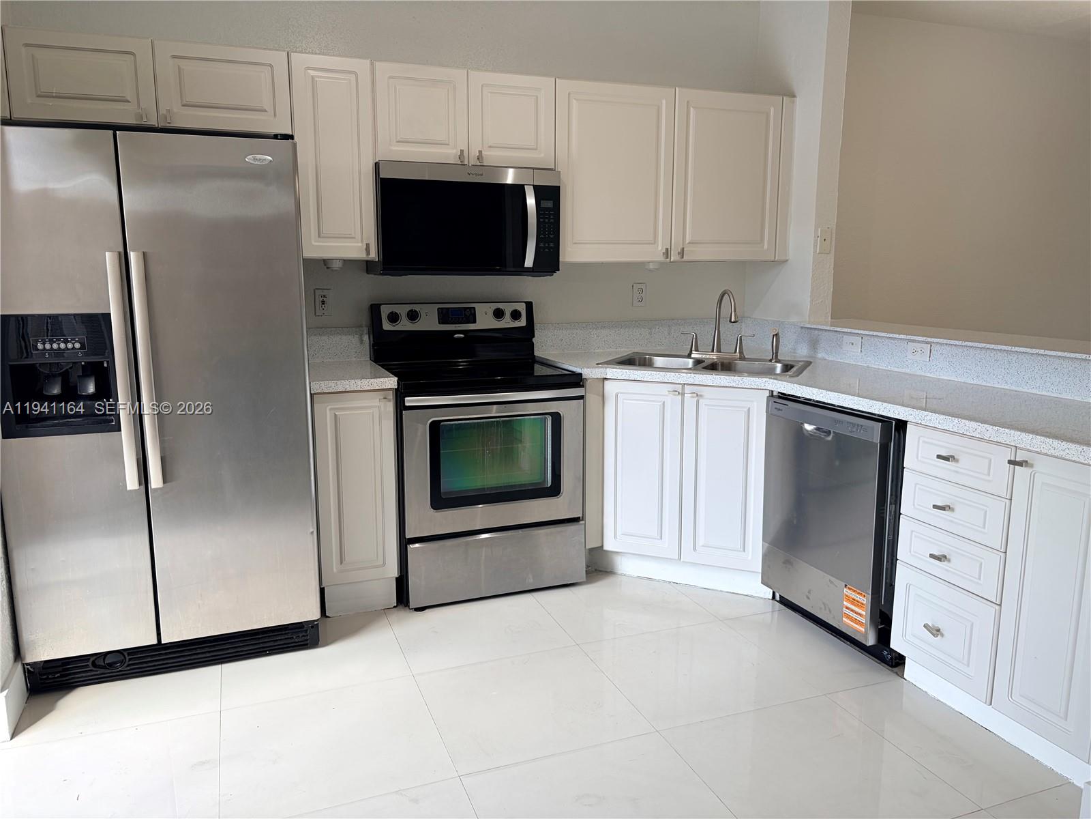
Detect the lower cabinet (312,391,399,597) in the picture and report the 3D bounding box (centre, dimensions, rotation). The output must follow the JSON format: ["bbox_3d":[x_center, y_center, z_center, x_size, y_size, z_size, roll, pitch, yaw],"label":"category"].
[{"bbox_3d":[-0.826,0.252,3.412,0.300,0.750,0.620,-4,10,-21],"label":"lower cabinet"}]

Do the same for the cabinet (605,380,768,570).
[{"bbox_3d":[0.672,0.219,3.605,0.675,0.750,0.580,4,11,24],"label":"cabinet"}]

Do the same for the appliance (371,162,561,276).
[{"bbox_3d":[-0.361,-0.802,3.540,0.760,0.435,0.405,-4,10,-21],"label":"appliance"}]

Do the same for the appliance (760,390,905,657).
[{"bbox_3d":[1.236,0.397,3.033,0.600,0.850,0.600,-4,10,-21],"label":"appliance"}]

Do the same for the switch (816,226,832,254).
[{"bbox_3d":[1.319,-0.792,3.862,0.071,0.116,0.009,-4,10,-21],"label":"switch"}]

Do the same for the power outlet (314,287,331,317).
[{"bbox_3d":[-0.968,-0.465,3.576,0.072,0.117,0.009,-4,10,-21],"label":"power outlet"}]

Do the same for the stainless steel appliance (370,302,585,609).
[{"bbox_3d":[-0.302,0.138,3.565,0.760,1.175,0.690,-4,10,-21],"label":"stainless steel appliance"}]

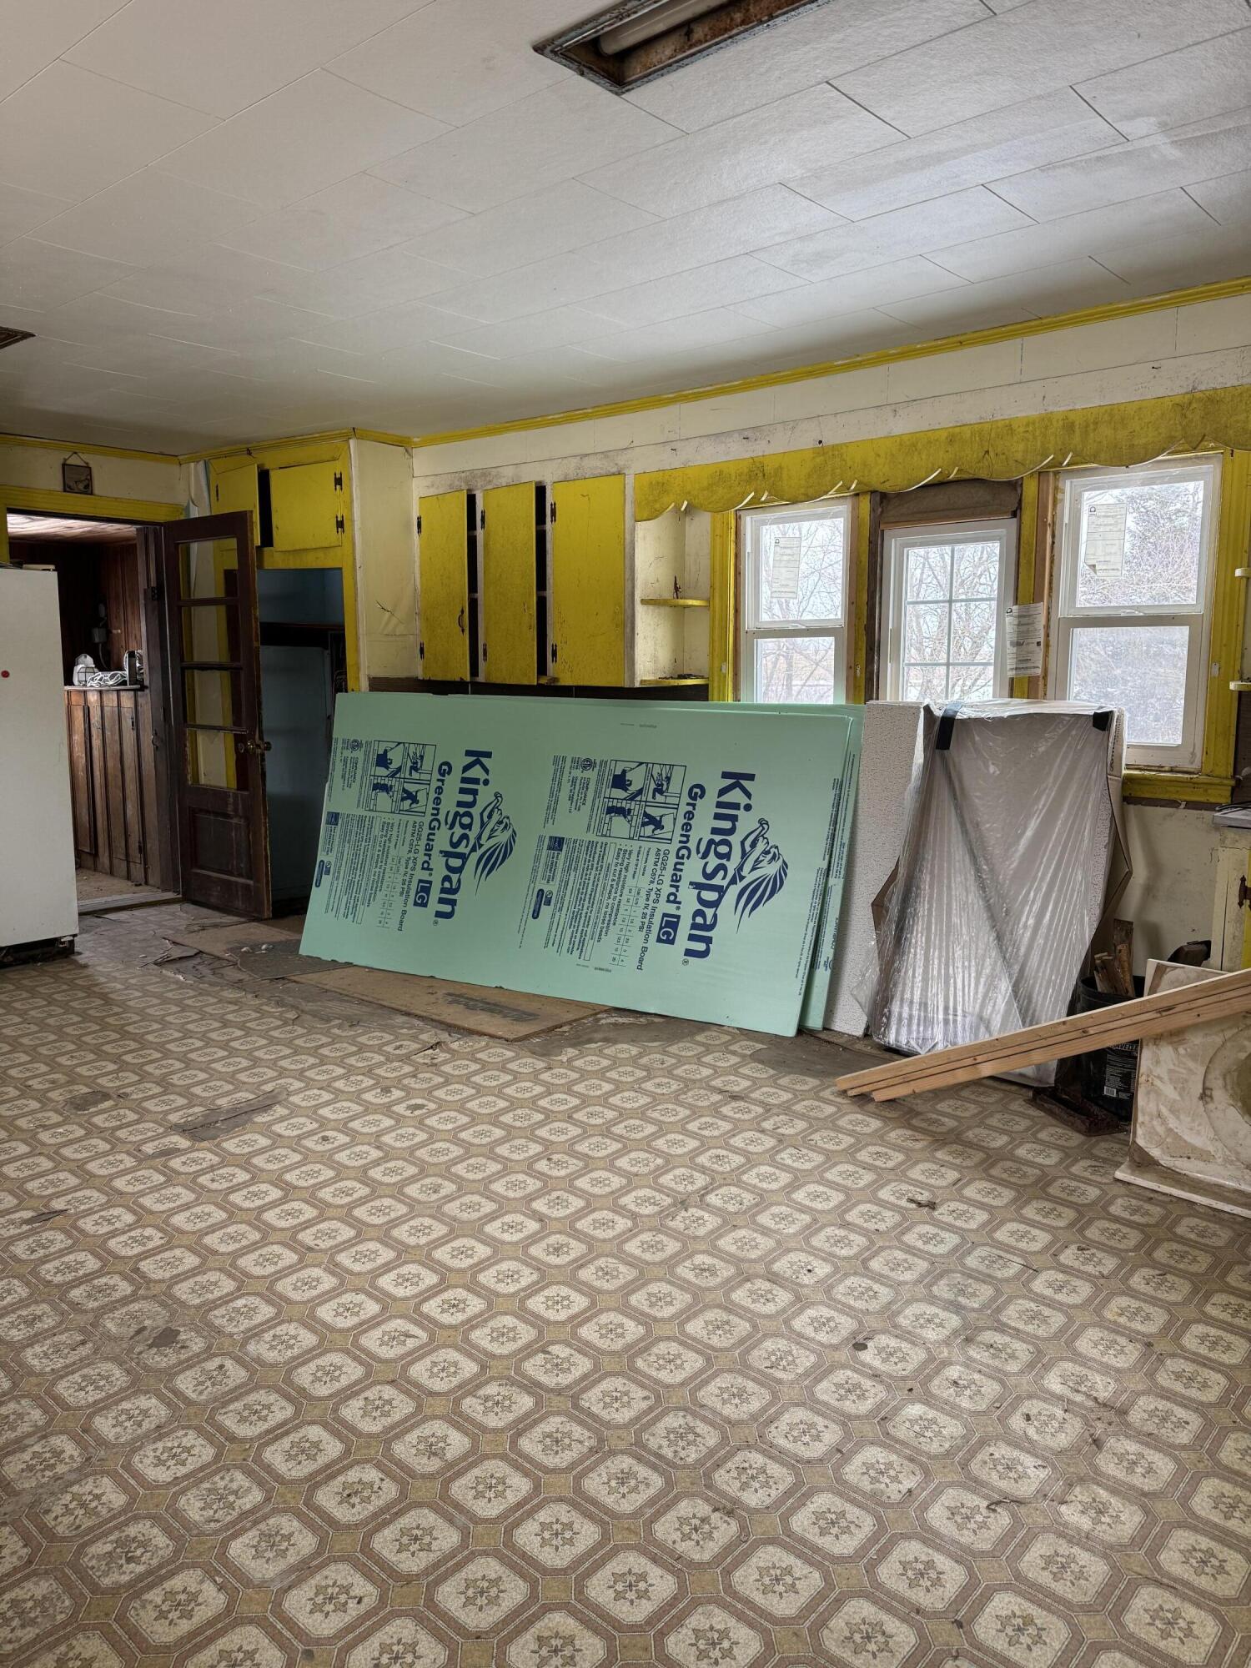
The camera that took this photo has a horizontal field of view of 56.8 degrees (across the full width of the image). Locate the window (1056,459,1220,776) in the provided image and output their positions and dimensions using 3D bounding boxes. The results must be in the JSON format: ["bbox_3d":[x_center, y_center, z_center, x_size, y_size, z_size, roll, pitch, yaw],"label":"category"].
[{"bbox_3d":[1.593,-0.679,3.630,0.489,0.918,0.090,8,11,41],"label":"window"}]

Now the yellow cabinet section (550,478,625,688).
[{"bbox_3d":[-0.066,-1.150,5.356,0.480,0.920,0.320,8,11,42],"label":"yellow cabinet section"}]

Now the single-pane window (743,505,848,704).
[{"bbox_3d":[0.667,-0.787,4.447,0.493,0.901,0.090,8,11,41],"label":"single-pane window"}]

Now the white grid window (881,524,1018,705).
[{"bbox_3d":[1.133,-0.677,4.044,0.489,0.778,0.090,8,11,41],"label":"white grid window"}]

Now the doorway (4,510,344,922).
[{"bbox_3d":[-2.435,-0.588,5.936,0.780,2.080,0.980,8,11,41],"label":"doorway"}]

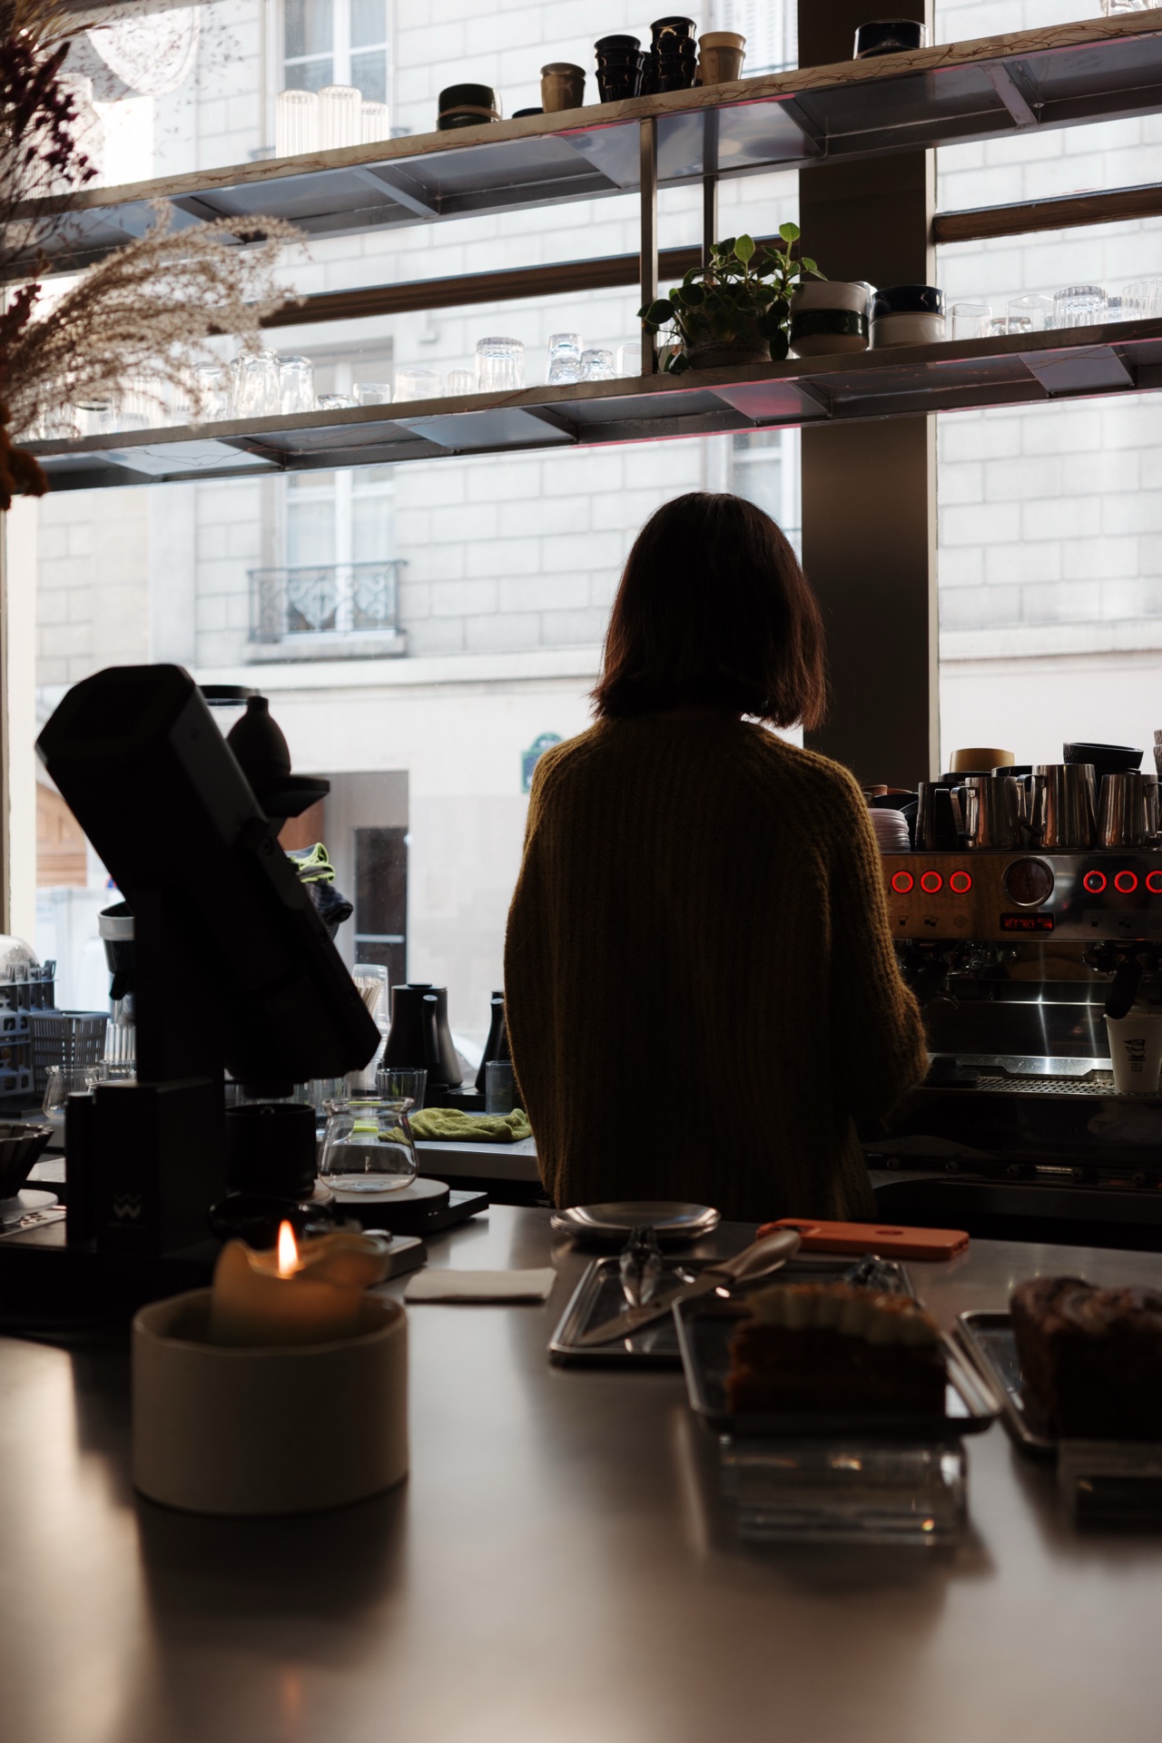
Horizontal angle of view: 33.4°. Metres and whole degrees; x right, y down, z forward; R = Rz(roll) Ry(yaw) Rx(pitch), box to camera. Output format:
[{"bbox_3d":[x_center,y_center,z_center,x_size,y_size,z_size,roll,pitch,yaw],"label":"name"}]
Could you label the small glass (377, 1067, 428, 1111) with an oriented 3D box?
[{"bbox_3d":[-0.275,0.346,2.970,0.077,0.085,0.077,0,0,0],"label":"small glass"}]

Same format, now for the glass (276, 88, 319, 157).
[{"bbox_3d":[-0.499,-1.291,3.400,0.074,0.142,0.074,0,0,0],"label":"glass"}]

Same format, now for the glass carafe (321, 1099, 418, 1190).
[{"bbox_3d":[-0.178,0.231,1.630,0.084,0.074,0.084,0,0,0],"label":"glass carafe"}]

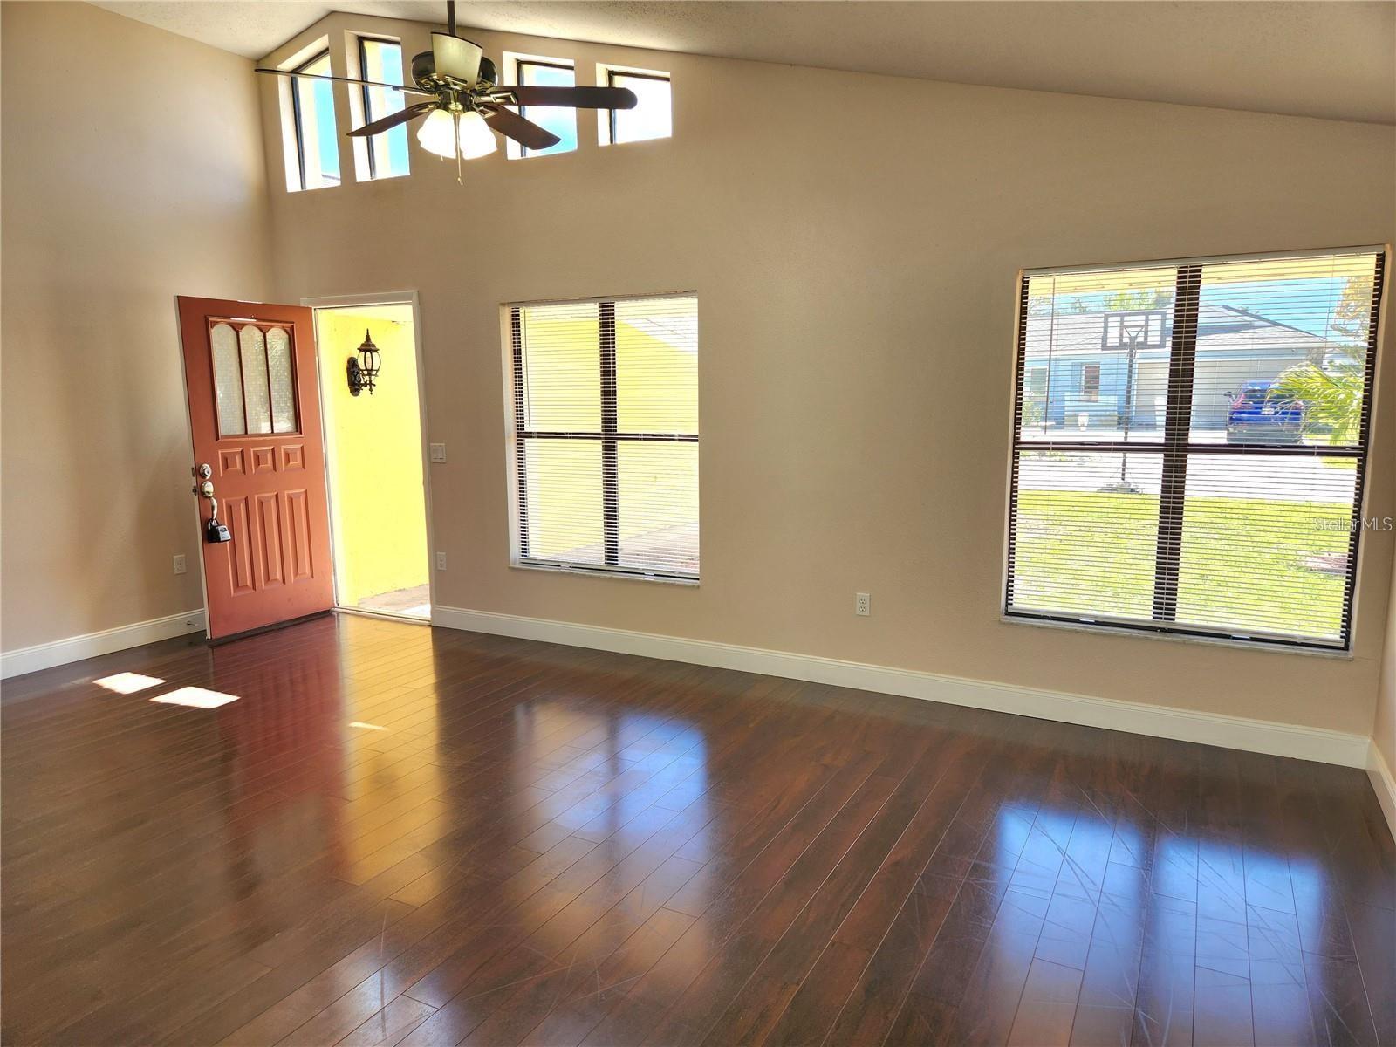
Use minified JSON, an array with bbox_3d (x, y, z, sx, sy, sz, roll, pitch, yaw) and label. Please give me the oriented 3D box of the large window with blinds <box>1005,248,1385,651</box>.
[{"bbox_3d":[1.994,-0.299,3.873,1.299,1.542,0.110,4,9,29],"label":"large window with blinds"}]

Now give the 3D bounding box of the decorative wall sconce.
[{"bbox_3d":[-2.471,-1.198,6.893,0.235,0.490,0.180,4,9,29],"label":"decorative wall sconce"}]

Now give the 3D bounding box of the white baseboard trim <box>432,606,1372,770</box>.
[{"bbox_3d":[0.453,0.750,4.830,4.966,0.134,0.018,4,9,29],"label":"white baseboard trim"}]

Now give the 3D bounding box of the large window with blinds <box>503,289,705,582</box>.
[{"bbox_3d":[-0.547,-0.484,5.277,1.310,1.551,0.110,4,9,29],"label":"large window with blinds"}]

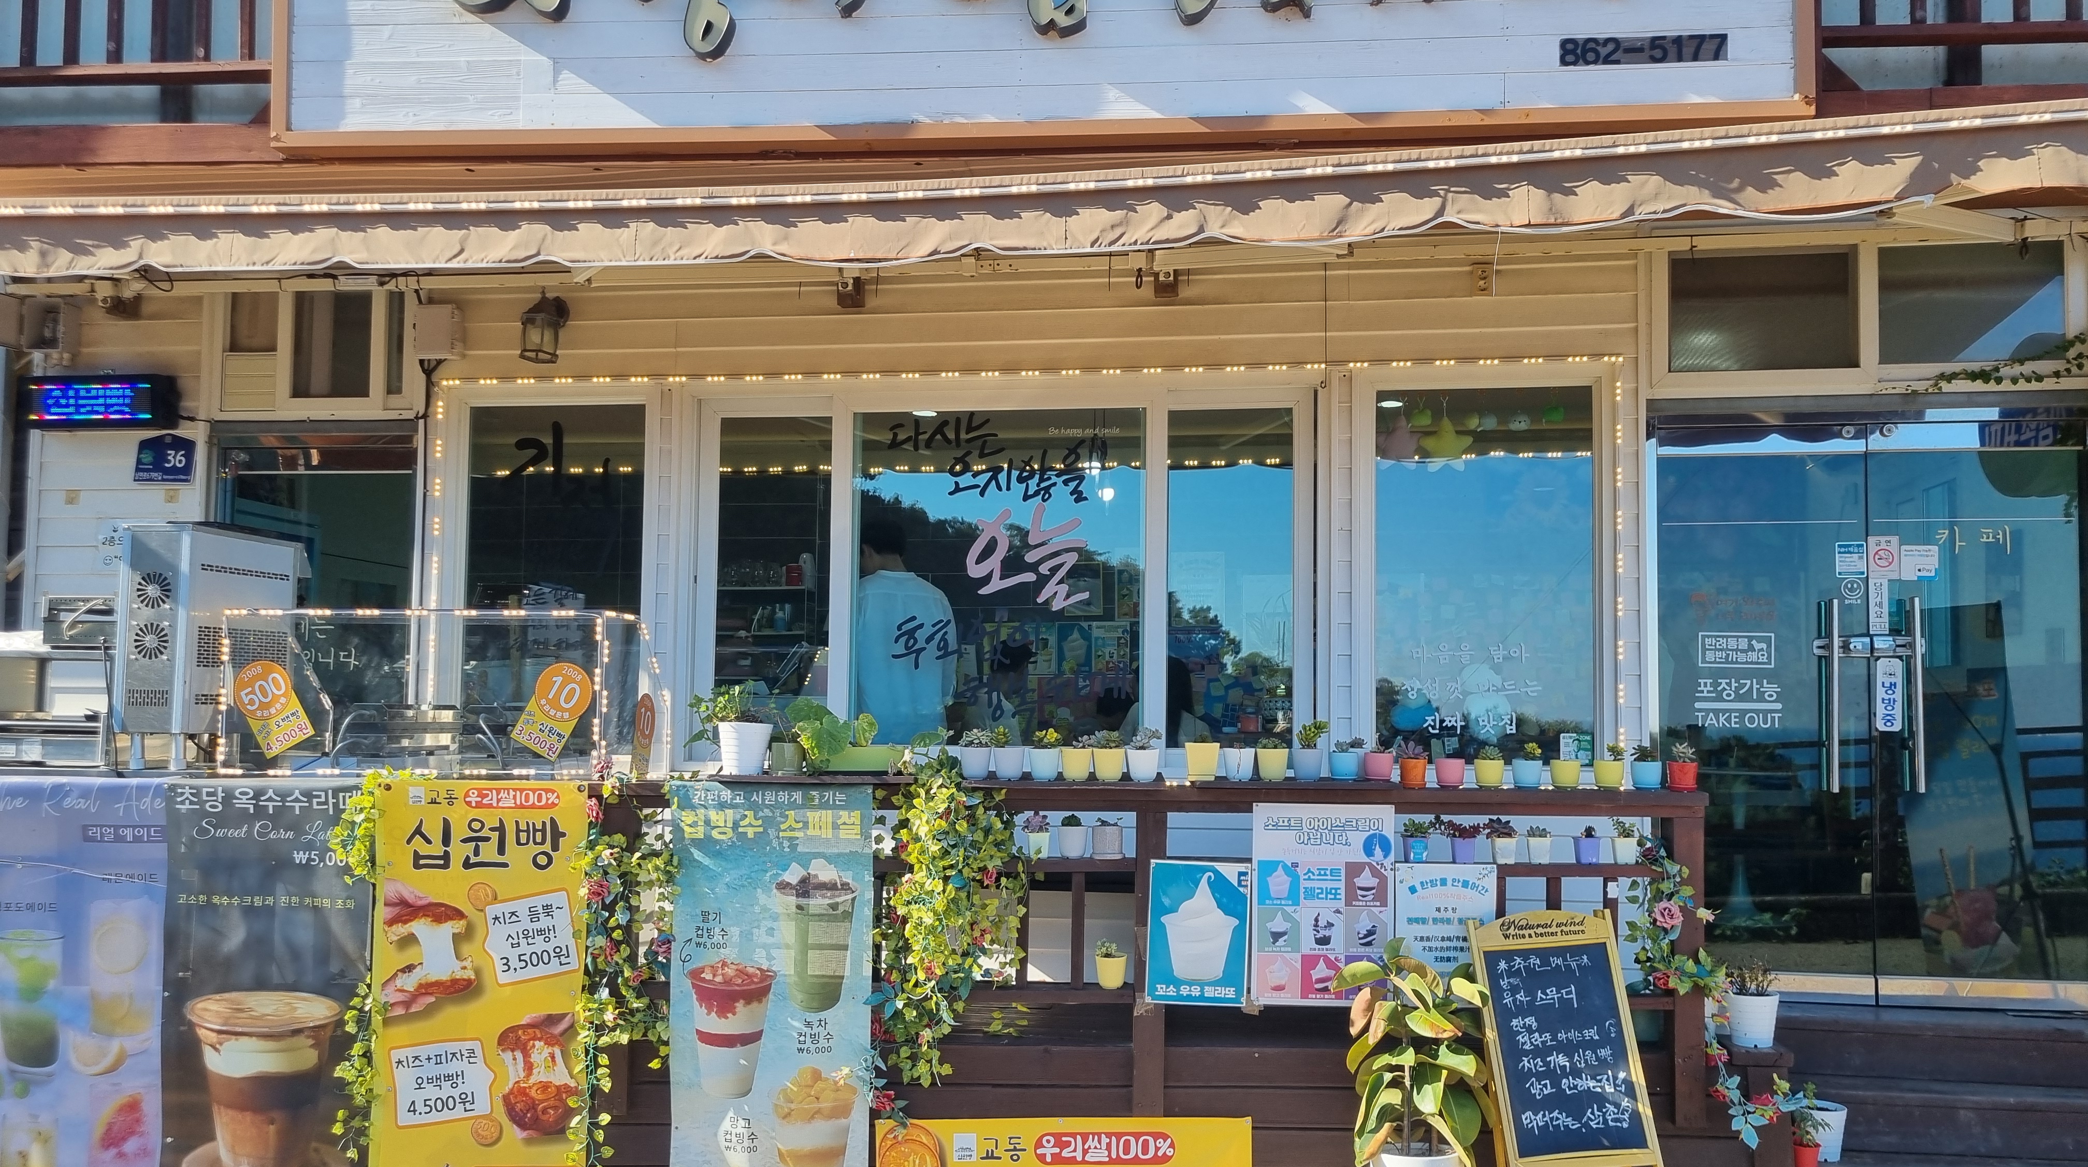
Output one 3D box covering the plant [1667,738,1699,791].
[{"bbox_3d":[1.905,0.542,4.680,0.092,0.152,0.092,1,-4,0],"label":"plant"}]

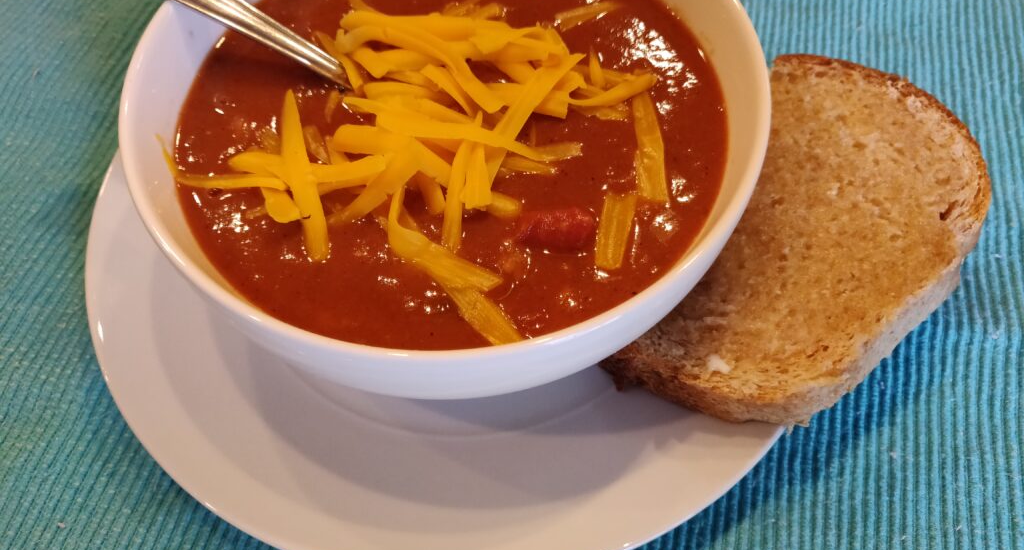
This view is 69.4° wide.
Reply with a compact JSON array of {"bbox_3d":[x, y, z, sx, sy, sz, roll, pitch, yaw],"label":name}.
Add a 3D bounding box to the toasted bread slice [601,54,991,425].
[{"bbox_3d":[0.076,-0.009,0.209,0.125,0.018,0.082,-45,57,-11],"label":"toasted bread slice"}]

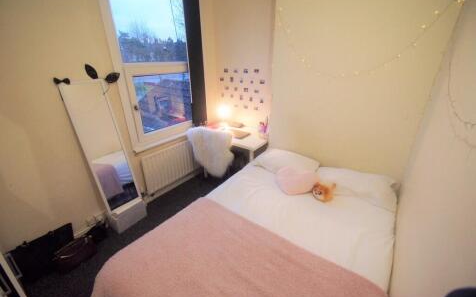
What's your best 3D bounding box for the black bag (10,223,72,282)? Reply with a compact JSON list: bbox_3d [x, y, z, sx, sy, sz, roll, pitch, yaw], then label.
[{"bbox_3d":[-1.658,0.903,1.731,0.120,0.310,0.410,16,28,33],"label":"black bag"}]

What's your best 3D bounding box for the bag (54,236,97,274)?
[{"bbox_3d":[-1.483,0.938,1.802,0.140,0.180,0.280,20,30,39],"label":"bag"}]

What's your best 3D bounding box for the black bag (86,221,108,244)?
[{"bbox_3d":[-1.428,0.859,2.014,0.110,0.170,0.180,16,28,33],"label":"black bag"}]

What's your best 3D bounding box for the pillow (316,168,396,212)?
[{"bbox_3d":[1.037,0.283,1.798,0.650,0.140,0.460,16,28,33],"label":"pillow"}]

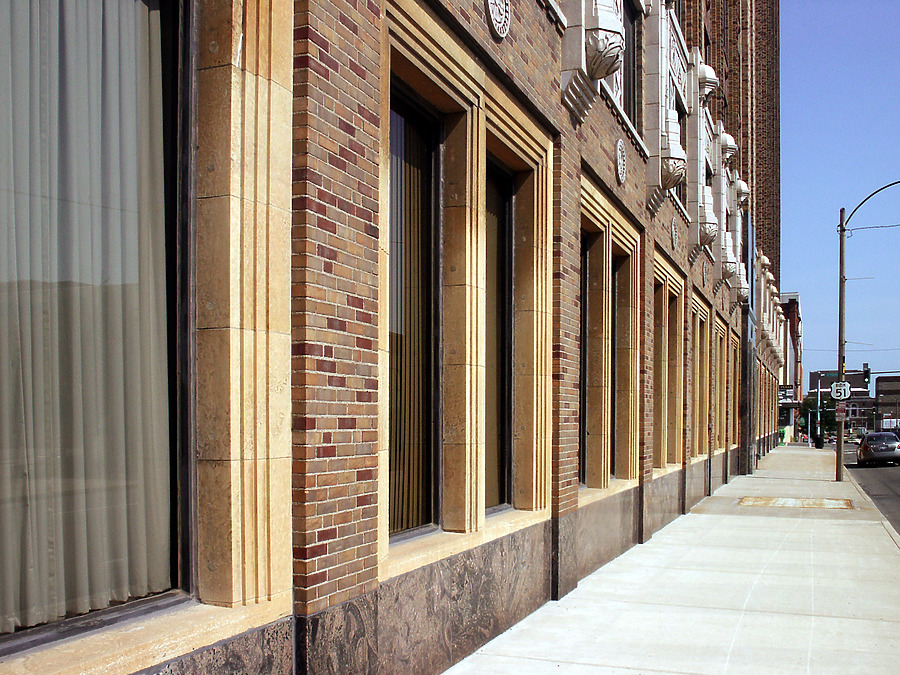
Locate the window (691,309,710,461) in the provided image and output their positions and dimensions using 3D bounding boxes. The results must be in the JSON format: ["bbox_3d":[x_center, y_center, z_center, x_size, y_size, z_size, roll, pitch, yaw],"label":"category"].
[{"bbox_3d":[5.281,1.016,20.104,0.200,3.200,3.400,-2,-5,22],"label":"window"}]

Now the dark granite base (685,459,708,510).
[{"bbox_3d":[5.241,3.074,19.253,0.150,0.880,4.400,-2,-5,22],"label":"dark granite base"}]

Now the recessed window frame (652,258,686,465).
[{"bbox_3d":[3.632,0.463,15.732,0.300,3.550,3.700,-2,-5,22],"label":"recessed window frame"}]

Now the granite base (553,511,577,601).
[{"bbox_3d":[1.101,2.092,8.794,0.100,0.760,0.765,-2,-5,22],"label":"granite base"}]

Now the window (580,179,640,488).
[{"bbox_3d":[1.899,0.093,11.379,0.300,3.550,3.700,-2,-5,22],"label":"window"}]

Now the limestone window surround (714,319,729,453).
[{"bbox_3d":[7.079,1.260,24.387,0.300,3.520,3.700,-2,-5,22],"label":"limestone window surround"}]

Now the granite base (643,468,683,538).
[{"bbox_3d":[3.508,2.659,14.903,0.150,0.850,4.400,-2,-5,22],"label":"granite base"}]

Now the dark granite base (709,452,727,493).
[{"bbox_3d":[6.937,3.462,23.511,0.150,0.890,4.400,-2,-5,22],"label":"dark granite base"}]

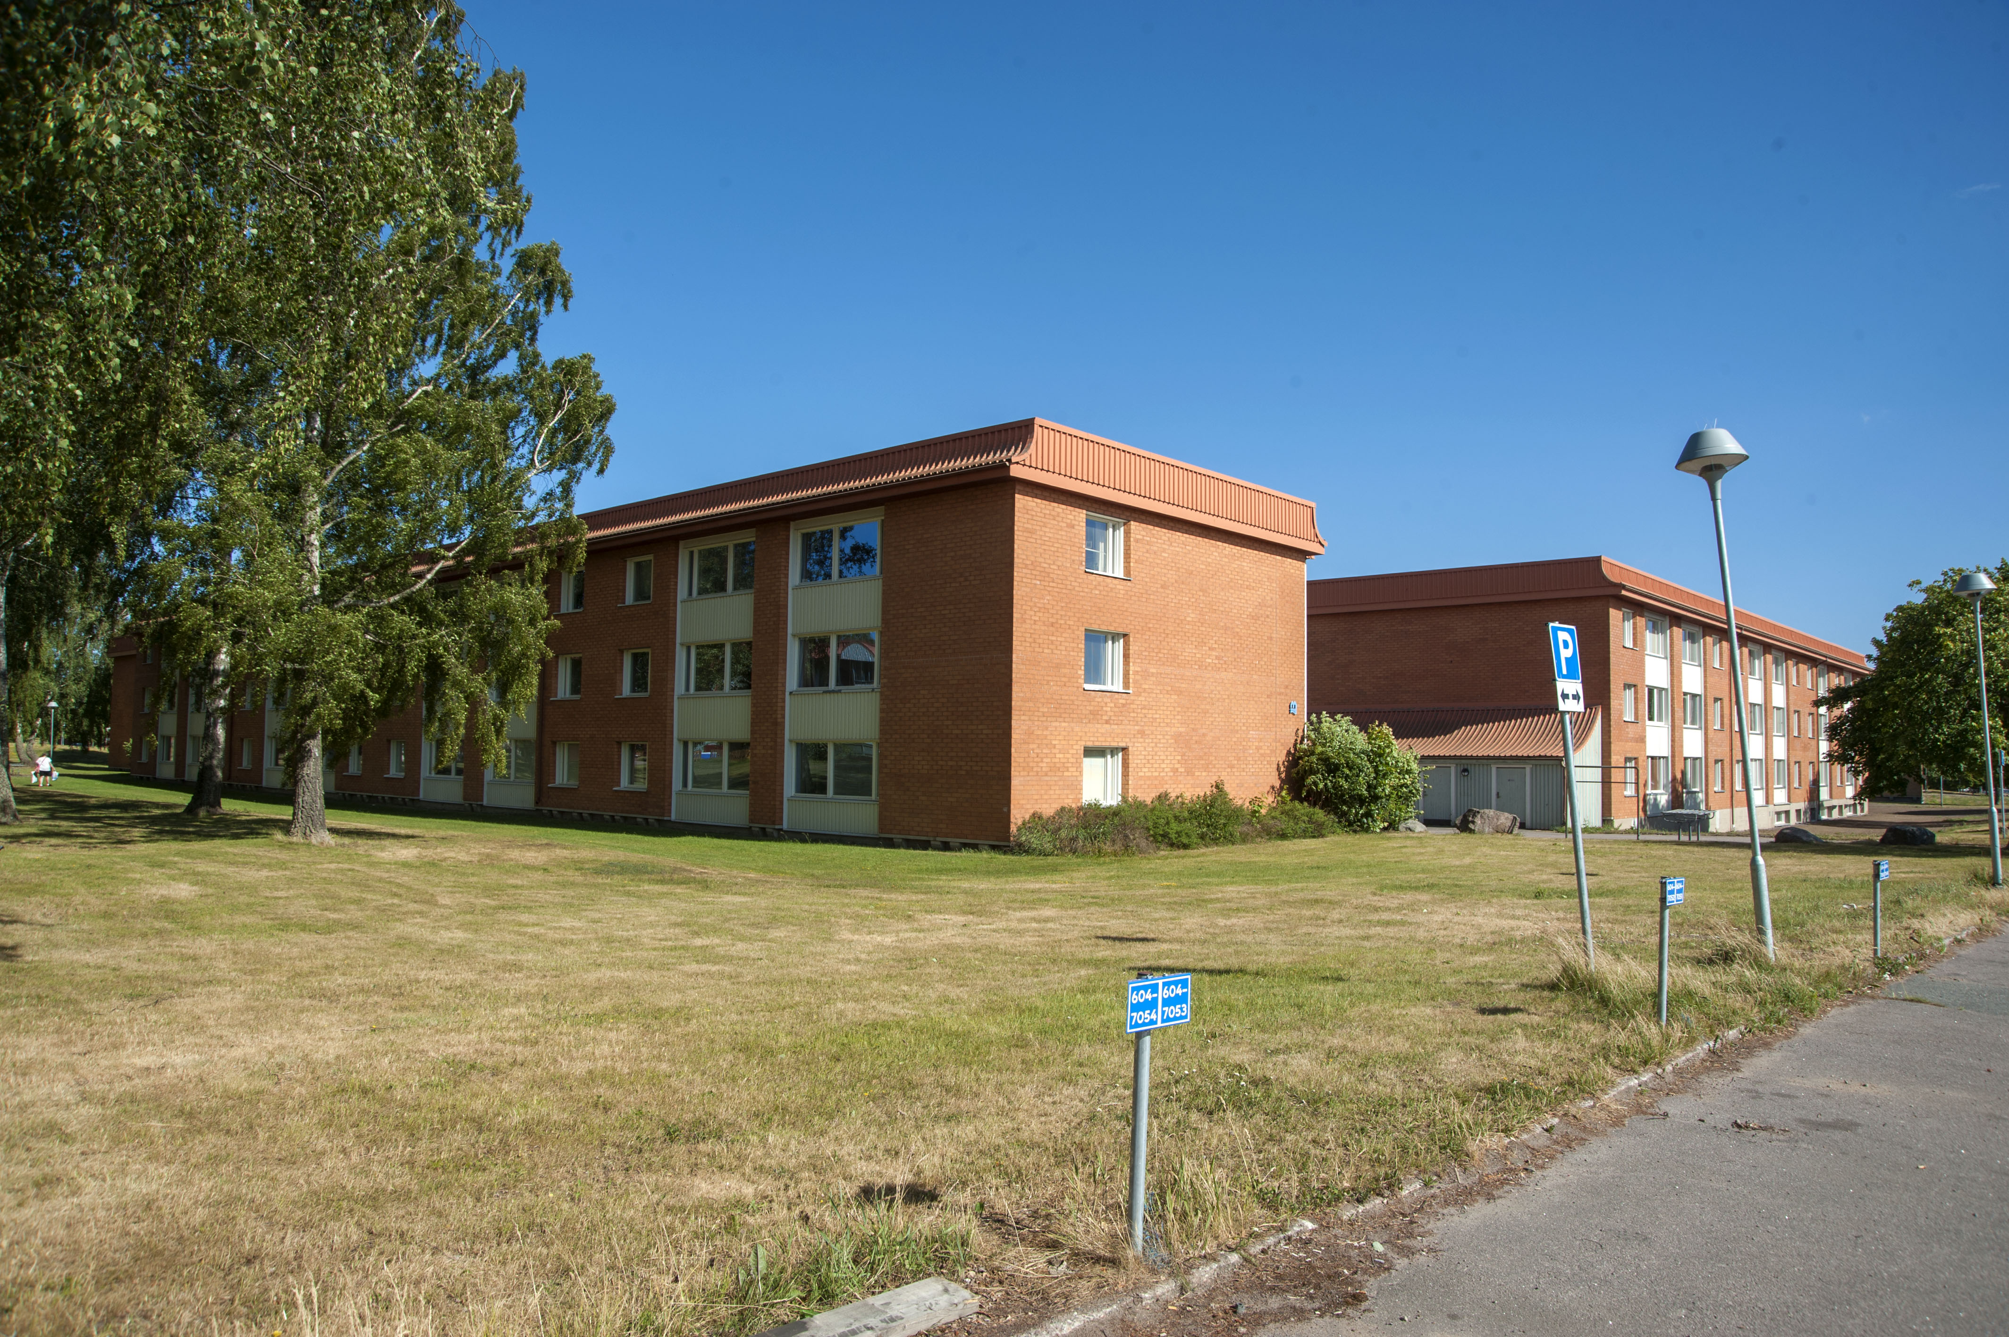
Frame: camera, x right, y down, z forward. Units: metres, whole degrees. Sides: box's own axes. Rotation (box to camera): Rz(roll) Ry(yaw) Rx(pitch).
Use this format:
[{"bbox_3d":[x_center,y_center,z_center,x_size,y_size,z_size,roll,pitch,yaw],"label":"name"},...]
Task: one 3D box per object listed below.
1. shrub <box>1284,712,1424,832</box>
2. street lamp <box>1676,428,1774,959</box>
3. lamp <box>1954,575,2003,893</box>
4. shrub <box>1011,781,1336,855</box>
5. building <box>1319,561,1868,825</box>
[{"bbox_3d":[10.169,3.000,38.802,3.800,3.450,3.300,0,-4,15],"label":"shrub"},{"bbox_3d":[6.143,0.214,11.132,0.530,4.495,0.530,-6,-7,29],"label":"street lamp"},{"bbox_3d":[13.941,0.857,18.986,0.530,4.472,0.530,-4,-6,36],"label":"lamp"},{"bbox_3d":[4.635,3.448,32.036,1.700,1.460,12.000,-3,-5,42],"label":"shrub"},{"bbox_3d":[34.353,2.939,71.708,13.300,10.400,54.400,-3,-5,41],"label":"building"}]

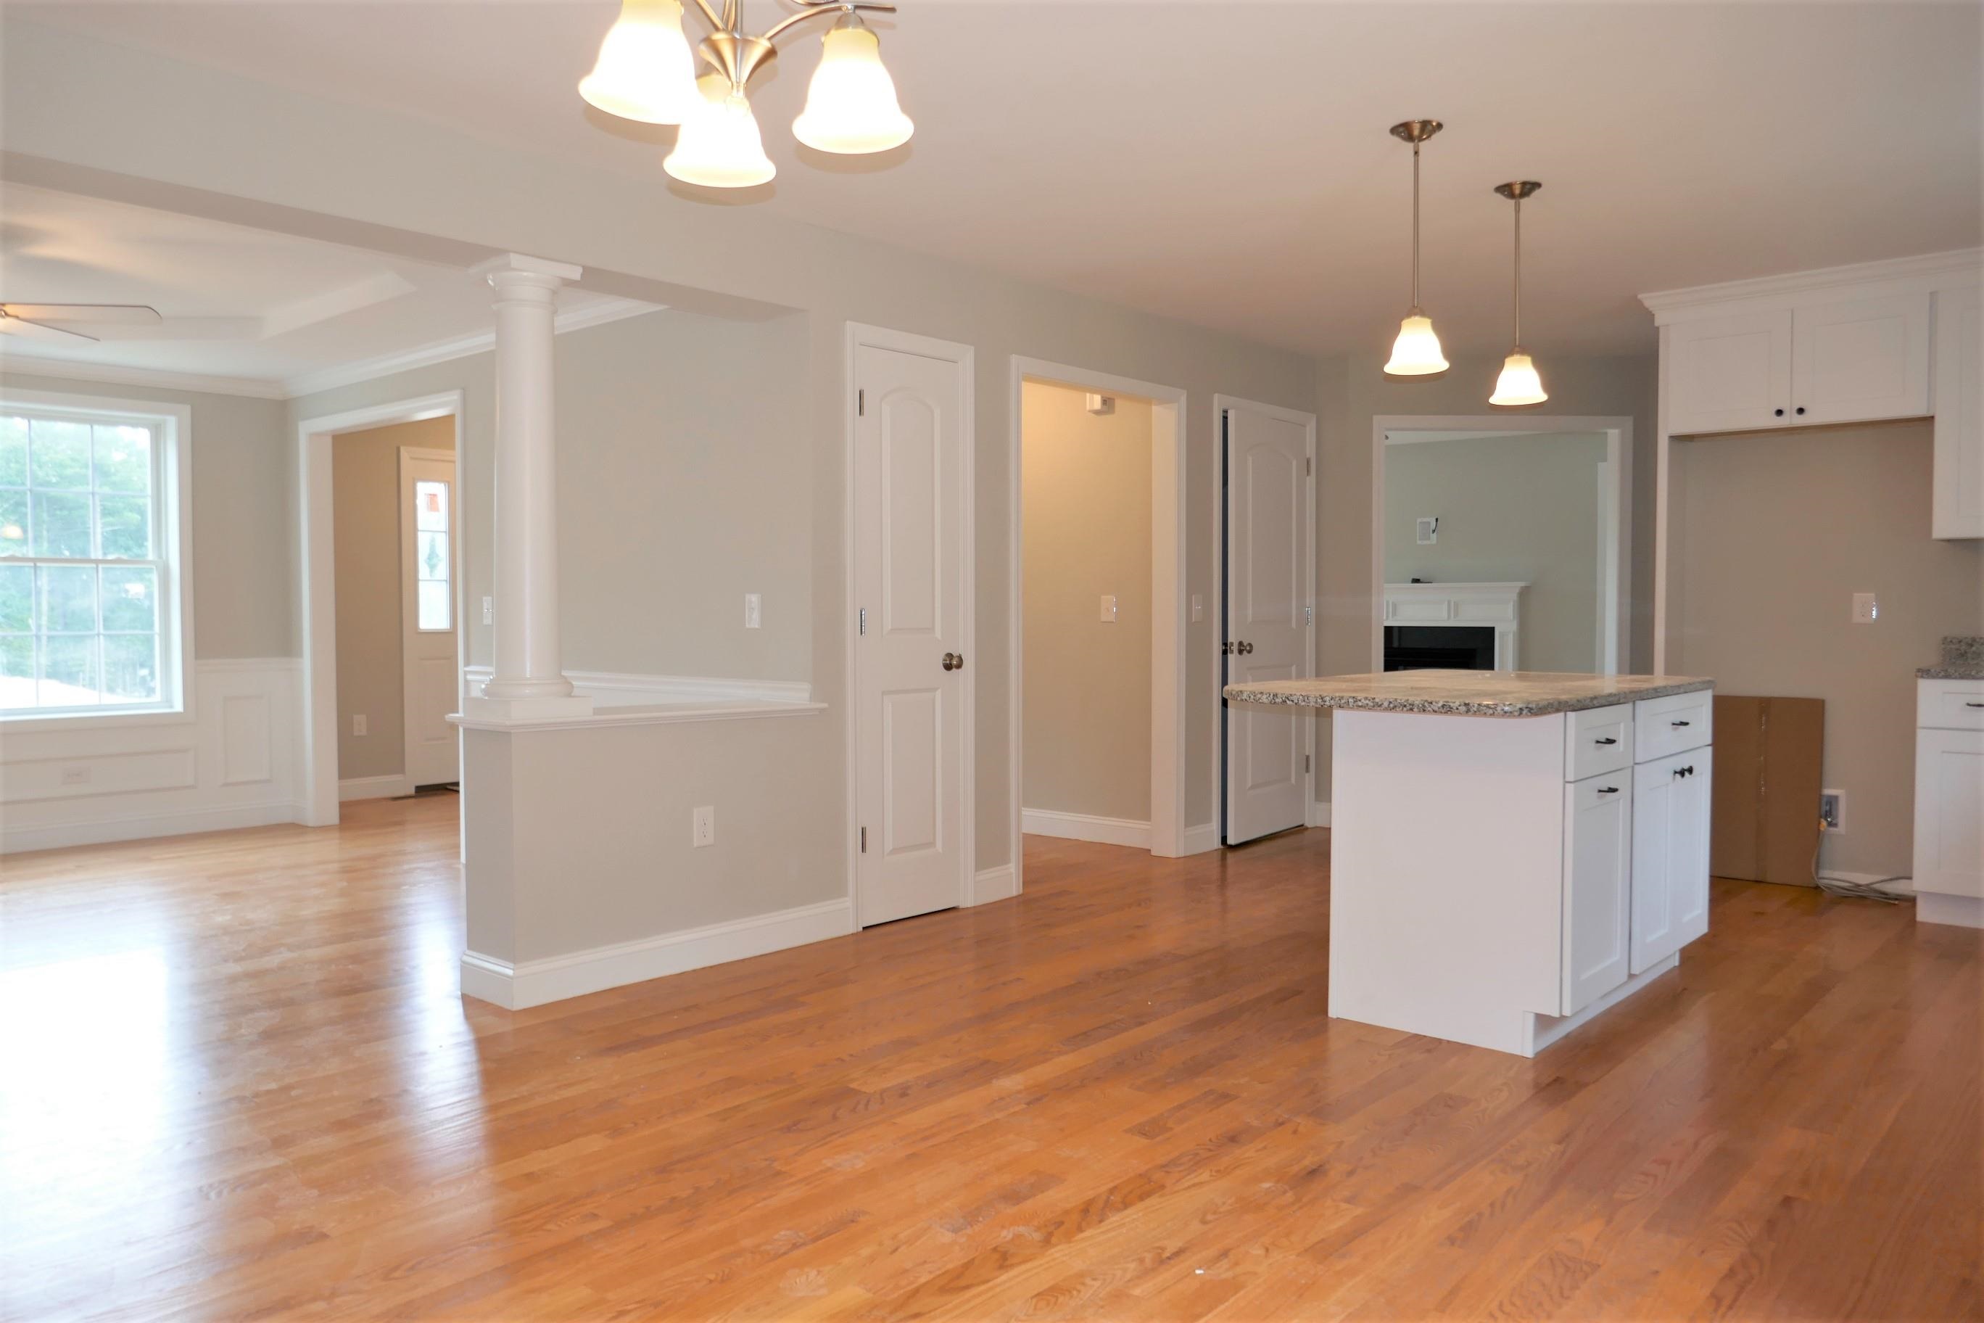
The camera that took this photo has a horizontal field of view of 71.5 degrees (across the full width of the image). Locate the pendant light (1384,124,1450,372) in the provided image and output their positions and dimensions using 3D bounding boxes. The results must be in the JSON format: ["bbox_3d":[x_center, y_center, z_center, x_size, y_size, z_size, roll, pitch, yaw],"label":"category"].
[{"bbox_3d":[1.159,-1.125,3.763,0.180,0.648,0.180,2,3,42],"label":"pendant light"}]

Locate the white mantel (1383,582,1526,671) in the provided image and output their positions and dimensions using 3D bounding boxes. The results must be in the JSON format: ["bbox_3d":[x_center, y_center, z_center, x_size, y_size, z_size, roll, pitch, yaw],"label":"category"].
[{"bbox_3d":[3.409,0.037,10.999,1.770,1.305,0.200,2,3,42],"label":"white mantel"}]

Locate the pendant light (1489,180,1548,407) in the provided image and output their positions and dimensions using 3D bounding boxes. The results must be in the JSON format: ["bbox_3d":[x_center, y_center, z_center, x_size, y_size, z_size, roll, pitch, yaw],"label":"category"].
[{"bbox_3d":[1.634,-1.144,4.290,0.180,0.655,0.180,2,3,42],"label":"pendant light"}]

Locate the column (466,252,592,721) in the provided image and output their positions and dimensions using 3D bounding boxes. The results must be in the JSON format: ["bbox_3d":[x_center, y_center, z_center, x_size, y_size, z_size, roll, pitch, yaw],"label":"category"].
[{"bbox_3d":[-1.355,-0.492,4.009,0.255,1.285,0.255,2,3,42],"label":"column"}]

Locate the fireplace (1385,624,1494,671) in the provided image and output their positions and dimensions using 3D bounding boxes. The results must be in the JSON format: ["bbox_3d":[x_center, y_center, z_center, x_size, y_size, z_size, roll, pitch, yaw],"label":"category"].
[{"bbox_3d":[3.473,0.204,11.076,1.220,0.965,0.300,2,3,42],"label":"fireplace"}]

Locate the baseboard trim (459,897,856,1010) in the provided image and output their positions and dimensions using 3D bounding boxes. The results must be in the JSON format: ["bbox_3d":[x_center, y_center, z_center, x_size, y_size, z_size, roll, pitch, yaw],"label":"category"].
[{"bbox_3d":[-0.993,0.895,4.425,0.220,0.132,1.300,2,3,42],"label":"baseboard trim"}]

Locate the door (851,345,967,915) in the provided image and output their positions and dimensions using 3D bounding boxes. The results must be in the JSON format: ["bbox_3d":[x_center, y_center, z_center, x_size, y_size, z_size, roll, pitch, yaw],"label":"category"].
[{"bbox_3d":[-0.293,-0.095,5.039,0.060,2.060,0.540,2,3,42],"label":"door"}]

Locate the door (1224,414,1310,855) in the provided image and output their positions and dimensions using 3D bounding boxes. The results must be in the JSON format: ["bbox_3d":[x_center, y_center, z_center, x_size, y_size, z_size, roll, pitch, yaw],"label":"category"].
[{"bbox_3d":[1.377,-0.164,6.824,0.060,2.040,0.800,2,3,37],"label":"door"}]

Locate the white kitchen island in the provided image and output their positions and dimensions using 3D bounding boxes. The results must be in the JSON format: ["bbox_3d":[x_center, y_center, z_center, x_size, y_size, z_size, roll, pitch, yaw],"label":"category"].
[{"bbox_3d":[1.446,0.516,4.036,0.880,0.914,1.580,2,3,42],"label":"white kitchen island"}]

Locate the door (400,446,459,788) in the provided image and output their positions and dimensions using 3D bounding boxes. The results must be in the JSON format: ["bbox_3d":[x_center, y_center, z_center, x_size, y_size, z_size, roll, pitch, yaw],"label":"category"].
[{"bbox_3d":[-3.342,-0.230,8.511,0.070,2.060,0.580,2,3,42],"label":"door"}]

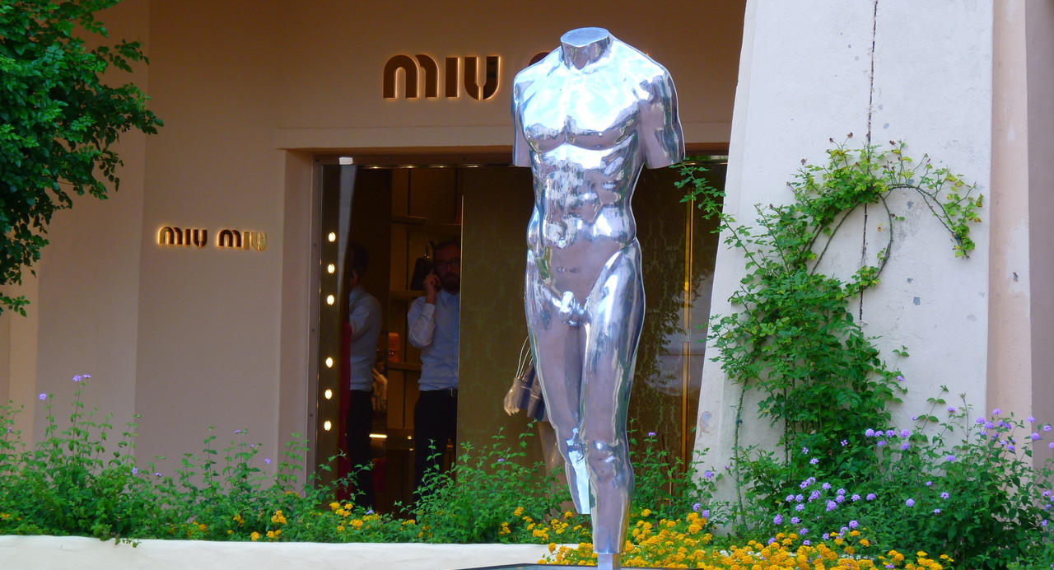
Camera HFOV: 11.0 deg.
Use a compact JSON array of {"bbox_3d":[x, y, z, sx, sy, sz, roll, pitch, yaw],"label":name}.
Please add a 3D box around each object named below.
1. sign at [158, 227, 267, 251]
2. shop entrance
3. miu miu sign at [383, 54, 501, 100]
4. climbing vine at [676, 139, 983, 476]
[{"bbox_3d":[-1.427,-0.211,24.900,0.530,0.105,0.040,2,-2,-20],"label":"sign"},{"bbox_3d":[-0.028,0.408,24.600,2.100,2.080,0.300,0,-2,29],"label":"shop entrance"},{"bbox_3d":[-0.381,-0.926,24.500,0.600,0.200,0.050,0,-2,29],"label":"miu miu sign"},{"bbox_3d":[1.198,0.148,21.700,1.220,1.500,0.420,1,-2,8],"label":"climbing vine"}]

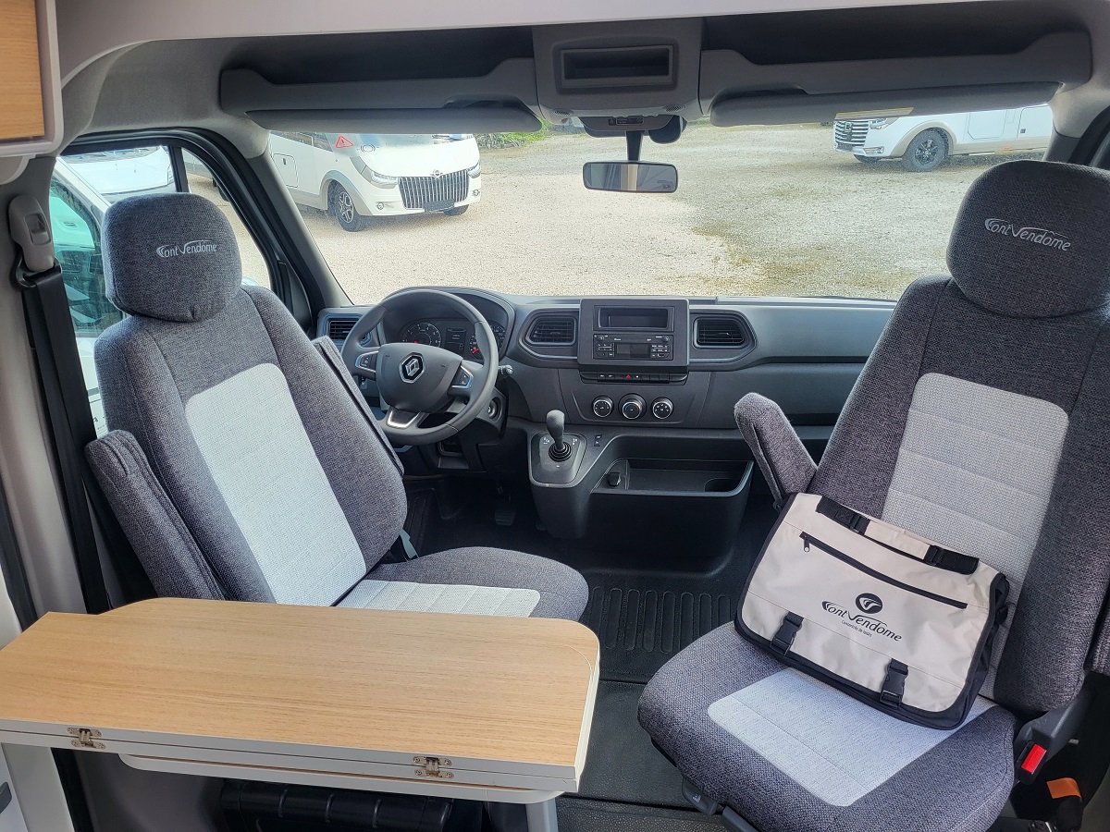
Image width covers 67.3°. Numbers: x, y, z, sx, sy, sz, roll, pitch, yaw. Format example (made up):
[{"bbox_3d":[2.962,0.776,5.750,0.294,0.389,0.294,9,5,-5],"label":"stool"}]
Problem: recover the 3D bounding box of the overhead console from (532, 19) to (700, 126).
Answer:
[{"bbox_3d":[0.117,-0.635,1.546,0.295,0.185,0.240,1,22,9],"label":"overhead console"}]

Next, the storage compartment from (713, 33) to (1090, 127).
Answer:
[{"bbox_3d":[0.578,-0.604,1.495,0.605,0.130,0.260,1,22,9],"label":"storage compartment"}]

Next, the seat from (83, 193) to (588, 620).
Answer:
[{"bbox_3d":[-0.345,0.197,1.546,0.810,1.170,0.610,6,23,19],"label":"seat"}]

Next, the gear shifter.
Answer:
[{"bbox_3d":[0.006,0.039,2.077,0.062,0.150,0.090,1,22,9],"label":"gear shifter"}]

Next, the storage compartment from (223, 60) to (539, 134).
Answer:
[{"bbox_3d":[-0.306,-0.624,1.629,0.595,0.130,0.260,1,22,9],"label":"storage compartment"}]

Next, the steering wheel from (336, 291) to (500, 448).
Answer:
[{"bbox_3d":[-0.320,-0.113,1.988,0.385,0.380,0.110,1,-9,9],"label":"steering wheel"}]

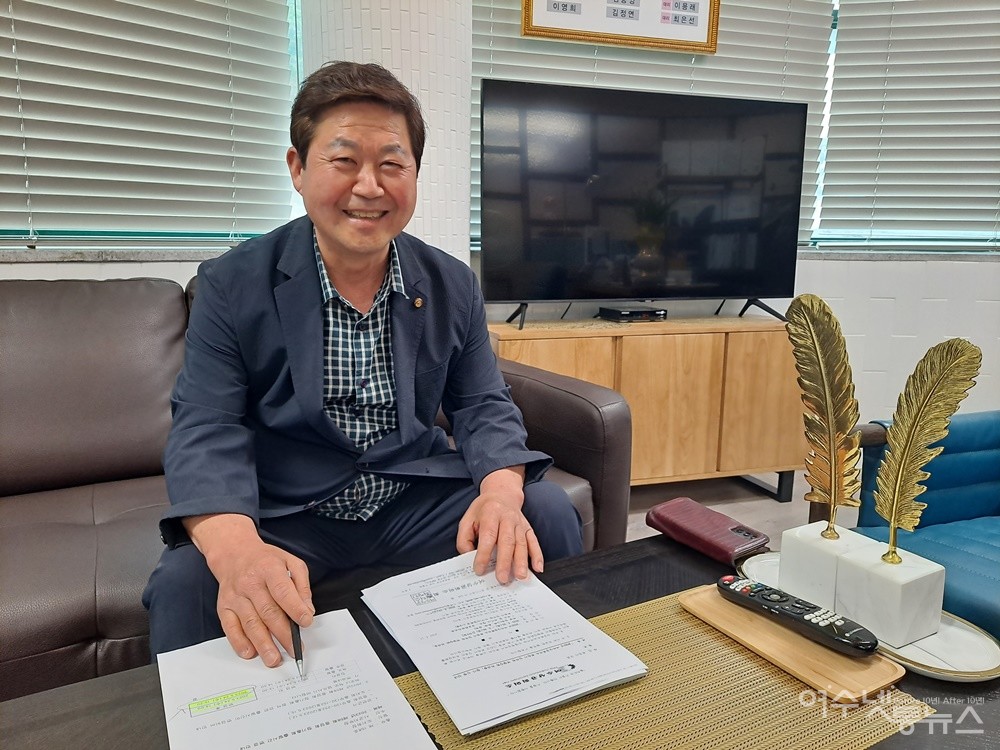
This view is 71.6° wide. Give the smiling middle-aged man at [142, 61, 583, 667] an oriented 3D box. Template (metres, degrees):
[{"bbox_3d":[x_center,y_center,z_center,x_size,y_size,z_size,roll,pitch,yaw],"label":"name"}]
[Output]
[{"bbox_3d":[-0.208,0.121,1.085,0.620,1.190,0.800,-4,11,-22],"label":"smiling middle-aged man"}]

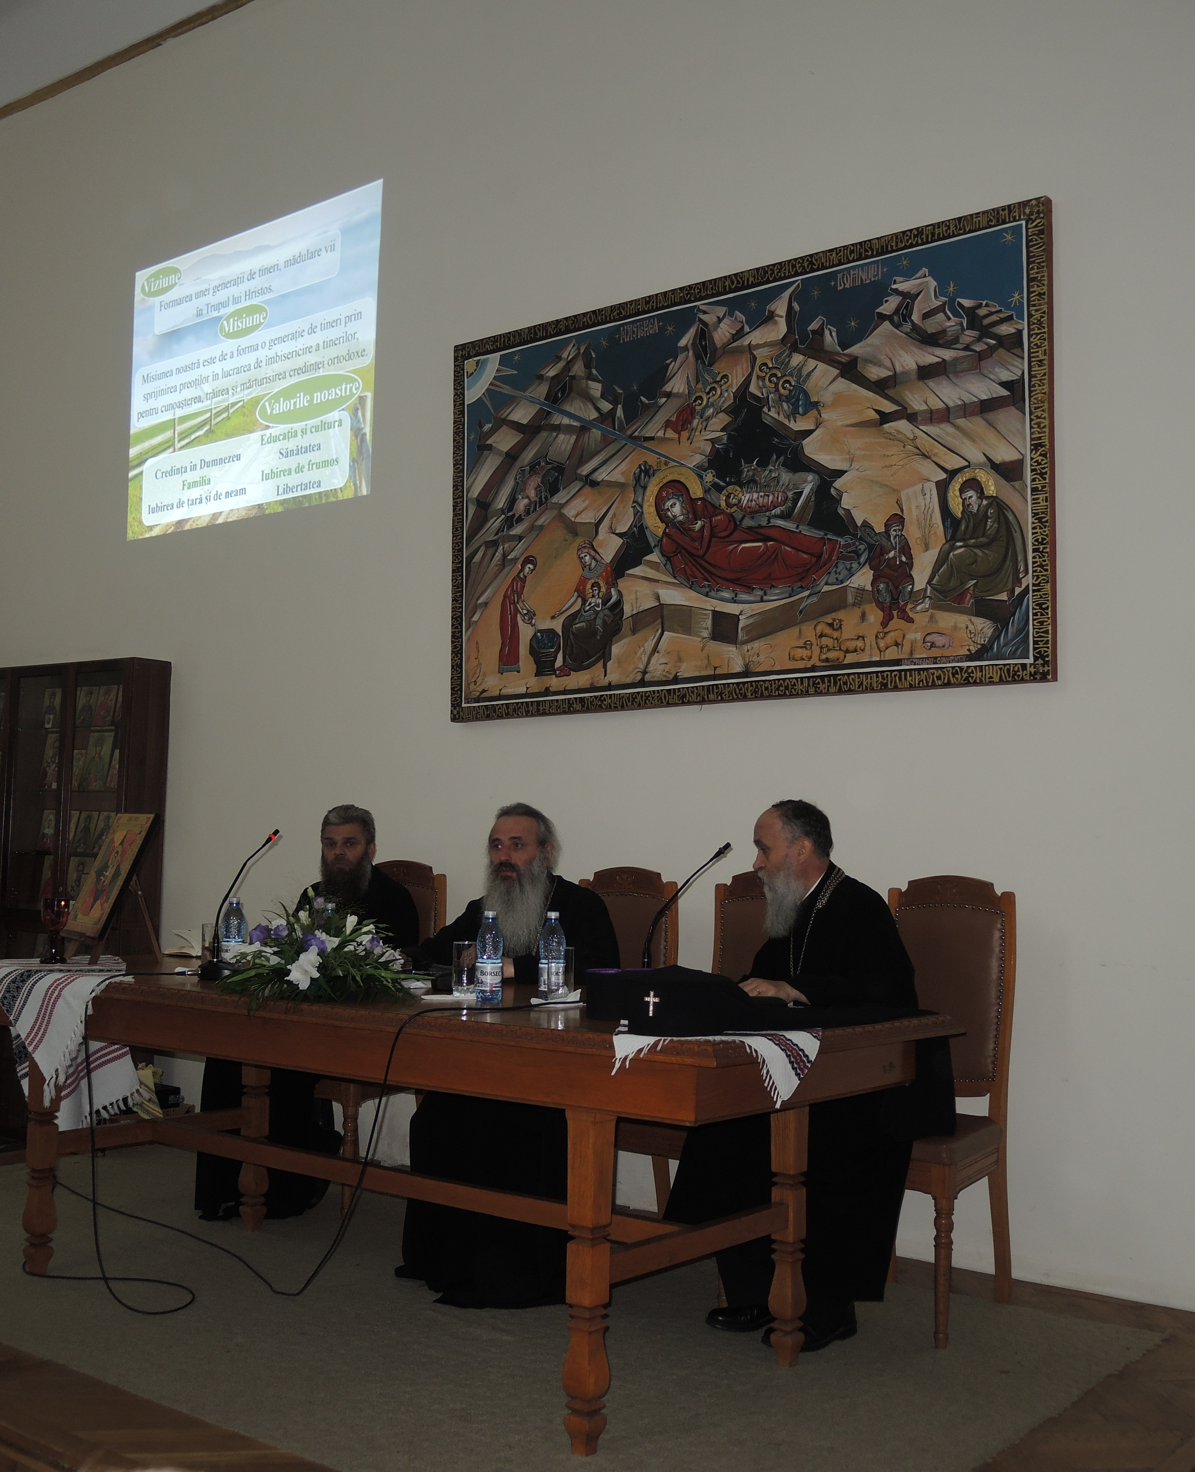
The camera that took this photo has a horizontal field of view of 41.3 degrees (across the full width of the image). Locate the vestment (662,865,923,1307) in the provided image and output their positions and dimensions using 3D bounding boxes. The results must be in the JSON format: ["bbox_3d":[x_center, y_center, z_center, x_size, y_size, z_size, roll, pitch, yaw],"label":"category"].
[{"bbox_3d":[0.543,0.858,4.053,0.680,1.050,0.560,5,-6,-38],"label":"vestment"}]

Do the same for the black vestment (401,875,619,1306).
[{"bbox_3d":[-0.208,0.992,4.698,0.673,1.115,0.732,-3,-6,38],"label":"black vestment"}]

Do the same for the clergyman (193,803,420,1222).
[{"bbox_3d":[-0.936,0.875,5.182,0.560,1.300,0.720,-2,-6,35],"label":"clergyman"}]

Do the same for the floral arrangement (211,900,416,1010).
[{"bbox_3d":[-0.684,0.526,3.832,0.520,0.230,0.440,-3,-6,40],"label":"floral arrangement"}]

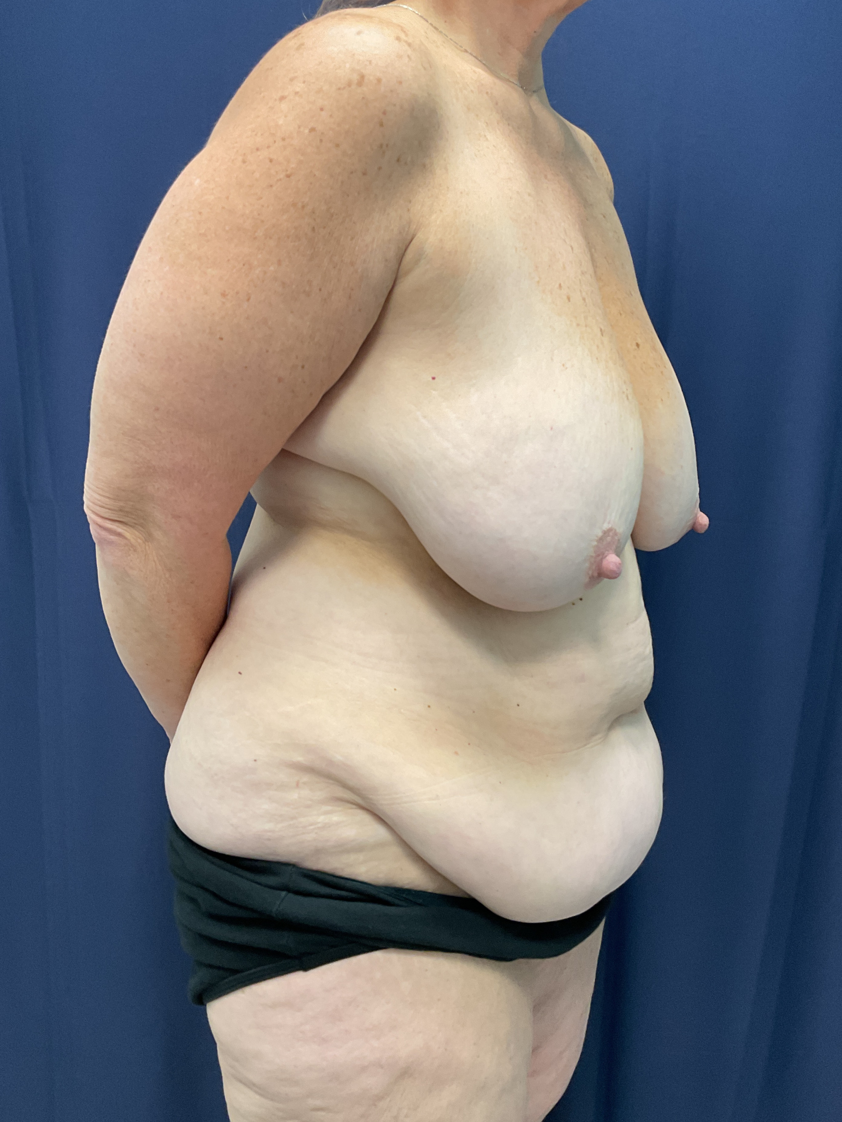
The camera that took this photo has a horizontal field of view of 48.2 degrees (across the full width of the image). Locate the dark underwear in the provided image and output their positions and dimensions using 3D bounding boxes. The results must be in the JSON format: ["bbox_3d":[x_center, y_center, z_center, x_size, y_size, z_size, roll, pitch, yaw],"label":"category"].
[{"bbox_3d":[-0.028,0.294,0.818,0.360,0.210,0.420,7,11,32],"label":"dark underwear"}]

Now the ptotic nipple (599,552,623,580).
[{"bbox_3d":[0.136,0.004,0.669,0.015,0.018,0.016,8,12,37],"label":"ptotic nipple"}]

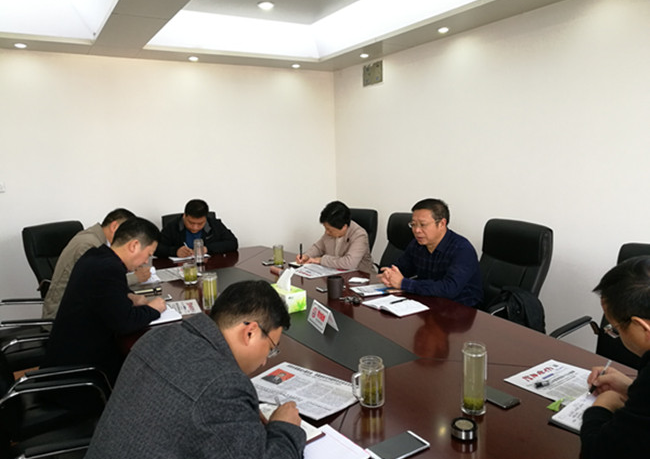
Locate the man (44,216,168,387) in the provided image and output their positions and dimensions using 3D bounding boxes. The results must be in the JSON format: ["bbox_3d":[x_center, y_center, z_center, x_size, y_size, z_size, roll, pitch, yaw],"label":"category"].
[{"bbox_3d":[-1.062,0.571,2.541,0.700,1.220,0.550,-6,10,-31],"label":"man"}]

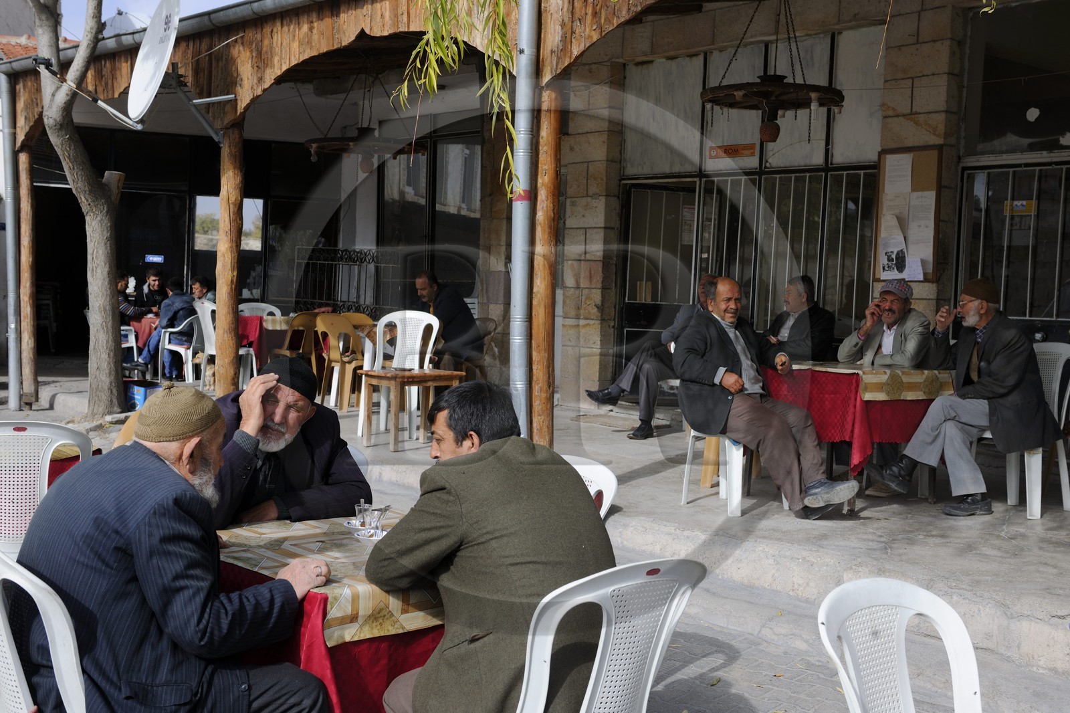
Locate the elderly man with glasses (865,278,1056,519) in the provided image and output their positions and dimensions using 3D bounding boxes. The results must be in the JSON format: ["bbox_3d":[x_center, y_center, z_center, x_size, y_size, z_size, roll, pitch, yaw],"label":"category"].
[{"bbox_3d":[2.279,0.204,6.942,0.970,1.230,0.560,0,4,-23],"label":"elderly man with glasses"}]

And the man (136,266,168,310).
[{"bbox_3d":[-4.215,-0.378,14.410,0.520,1.250,0.750,0,4,-14],"label":"man"}]

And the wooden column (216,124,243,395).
[{"bbox_3d":[-2.430,-0.665,10.382,0.180,2.325,0.180,-1,5,-41],"label":"wooden column"}]

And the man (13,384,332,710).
[{"bbox_3d":[-0.811,0.686,2.964,0.570,1.260,0.800,5,6,44],"label":"man"}]

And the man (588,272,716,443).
[{"bbox_3d":[0.981,-0.010,10.116,1.020,1.260,0.540,0,4,-25],"label":"man"}]

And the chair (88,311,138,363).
[{"bbox_3d":[-4.639,-0.137,14.325,0.560,0.800,0.550,1,4,-13],"label":"chair"}]

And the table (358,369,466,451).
[{"bbox_3d":[-0.871,0.375,9.191,0.600,0.500,0.430,-1,4,-38],"label":"table"}]

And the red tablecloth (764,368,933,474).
[{"bbox_3d":[1.782,0.326,7.490,0.860,0.550,0.860,-1,4,-38],"label":"red tablecloth"}]

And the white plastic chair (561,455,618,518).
[{"bbox_3d":[-0.101,0.763,3.853,0.460,0.890,0.530,4,4,37],"label":"white plastic chair"}]

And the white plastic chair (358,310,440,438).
[{"bbox_3d":[-0.987,0.127,9.591,0.480,0.890,0.550,3,5,22],"label":"white plastic chair"}]

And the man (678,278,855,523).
[{"bbox_3d":[1.197,0.198,6.915,0.620,1.240,0.920,-3,6,-43],"label":"man"}]

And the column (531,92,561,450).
[{"bbox_3d":[0.044,-0.338,7.143,0.140,2.220,0.140,2,3,0],"label":"column"}]

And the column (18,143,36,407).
[{"bbox_3d":[-5.122,-0.772,13.185,0.145,2.582,0.145,-3,5,-41],"label":"column"}]

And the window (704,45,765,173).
[{"bbox_3d":[1.510,-1.882,10.032,0.050,0.940,0.635,-3,6,-39],"label":"window"}]

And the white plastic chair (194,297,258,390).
[{"bbox_3d":[-3.053,-0.107,12.922,0.520,0.860,0.460,-1,4,-35],"label":"white plastic chair"}]

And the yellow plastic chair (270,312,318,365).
[{"bbox_3d":[-2.261,0.003,12.226,0.460,0.800,0.500,-1,4,-38],"label":"yellow plastic chair"}]

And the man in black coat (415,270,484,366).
[{"bbox_3d":[-0.797,-0.117,11.415,0.760,1.220,0.560,0,4,-23],"label":"man in black coat"}]

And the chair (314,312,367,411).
[{"bbox_3d":[-1.591,0.043,11.039,0.520,0.810,0.460,-3,6,-38],"label":"chair"}]

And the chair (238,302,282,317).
[{"bbox_3d":[-2.569,-0.089,12.184,0.470,0.860,0.540,2,5,11],"label":"chair"}]

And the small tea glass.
[{"bbox_3d":[-0.496,0.461,3.786,0.052,0.068,0.052,1,3,0],"label":"small tea glass"}]

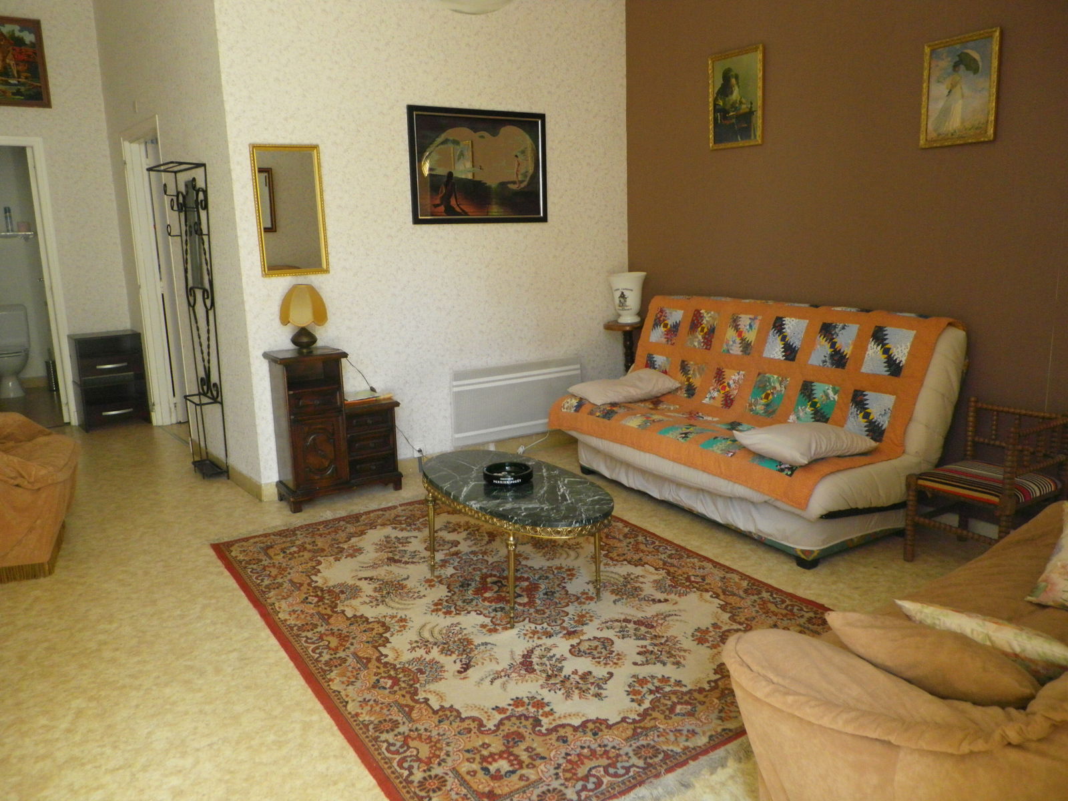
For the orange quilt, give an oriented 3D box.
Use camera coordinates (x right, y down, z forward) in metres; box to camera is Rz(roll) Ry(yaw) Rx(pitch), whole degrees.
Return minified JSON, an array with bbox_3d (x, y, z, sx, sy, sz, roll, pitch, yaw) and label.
[{"bbox_3d":[0.893,-0.101,4.162,0.841,0.705,1.896,-8,13,-30],"label":"orange quilt"}]

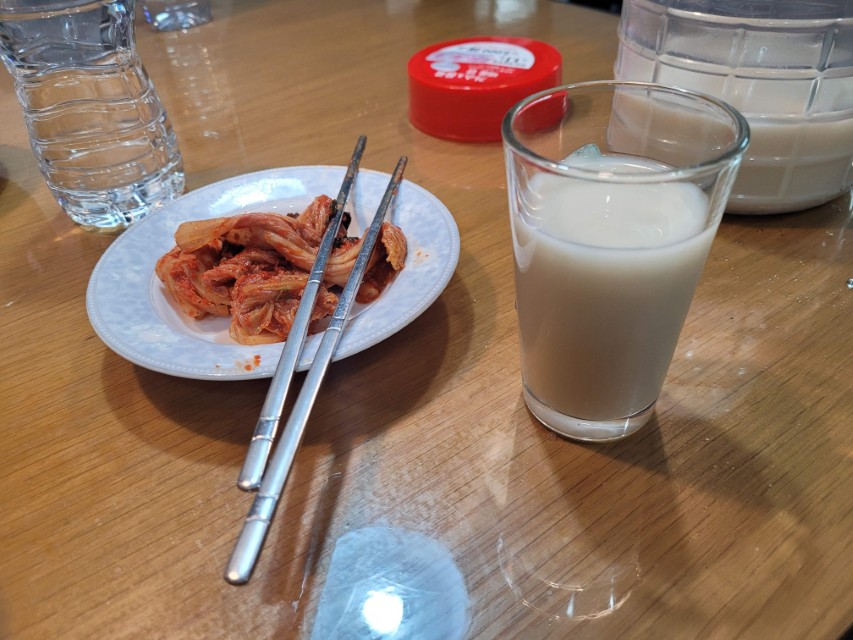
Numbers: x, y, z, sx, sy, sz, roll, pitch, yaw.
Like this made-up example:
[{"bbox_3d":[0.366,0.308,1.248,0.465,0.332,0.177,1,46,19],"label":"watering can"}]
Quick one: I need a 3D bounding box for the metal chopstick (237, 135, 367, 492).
[{"bbox_3d":[-0.042,-0.026,0.263,0.007,0.005,0.229,1,40,5],"label":"metal chopstick"}]

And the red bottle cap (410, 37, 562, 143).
[{"bbox_3d":[0.040,-0.162,0.442,0.106,0.034,0.106,-2,41,2],"label":"red bottle cap"}]

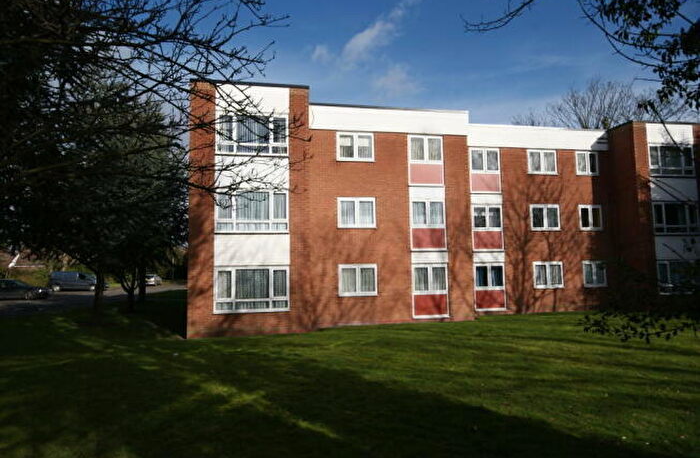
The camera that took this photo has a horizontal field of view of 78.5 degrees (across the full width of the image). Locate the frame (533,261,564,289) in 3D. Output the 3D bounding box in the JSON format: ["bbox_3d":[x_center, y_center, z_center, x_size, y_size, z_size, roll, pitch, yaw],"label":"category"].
[{"bbox_3d":[8.887,2.047,19.203,1.465,1.158,0.100,0,-5,-10],"label":"frame"}]

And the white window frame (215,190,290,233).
[{"bbox_3d":[-3.223,-0.612,14.148,2.385,1.452,0.100,0,-5,-10],"label":"white window frame"}]

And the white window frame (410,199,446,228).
[{"bbox_3d":[3.117,-0.629,17.095,1.471,1.172,0.100,0,-5,-10],"label":"white window frame"}]

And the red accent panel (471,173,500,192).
[{"bbox_3d":[6.107,-2.092,19.265,1.422,0.797,0.080,0,-5,-10],"label":"red accent panel"}]

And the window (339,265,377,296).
[{"bbox_3d":[0.323,1.989,16.494,1.513,1.175,0.100,0,-5,-9],"label":"window"}]

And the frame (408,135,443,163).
[{"bbox_3d":[3.028,-3.173,17.154,1.462,1.139,0.100,0,-5,-10],"label":"frame"}]

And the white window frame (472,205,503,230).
[{"bbox_3d":[6.135,-0.504,19.125,1.452,1.172,0.100,0,-5,-10],"label":"white window frame"}]

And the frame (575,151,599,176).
[{"bbox_3d":[11.349,-3.113,20.426,1.186,1.175,0.100,0,-5,-9],"label":"frame"}]

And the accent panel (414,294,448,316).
[{"bbox_3d":[3.204,2.994,16.872,1.358,0.833,0.060,0,-5,-9],"label":"accent panel"}]

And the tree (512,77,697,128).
[{"bbox_3d":[21.380,-4.085,36.576,13.800,17.800,13.000,-4,-6,31],"label":"tree"}]

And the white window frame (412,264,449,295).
[{"bbox_3d":[3.112,1.955,16.706,1.462,1.139,0.100,0,-5,-10],"label":"white window frame"}]

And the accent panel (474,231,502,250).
[{"bbox_3d":[6.153,0.497,19.037,1.422,0.797,0.080,0,-5,-10],"label":"accent panel"}]

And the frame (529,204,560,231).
[{"bbox_3d":[8.845,-0.517,19.427,1.465,1.158,0.100,0,-5,-10],"label":"frame"}]

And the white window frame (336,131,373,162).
[{"bbox_3d":[0.216,-3.182,16.661,1.477,1.158,0.100,0,-5,-10],"label":"white window frame"}]

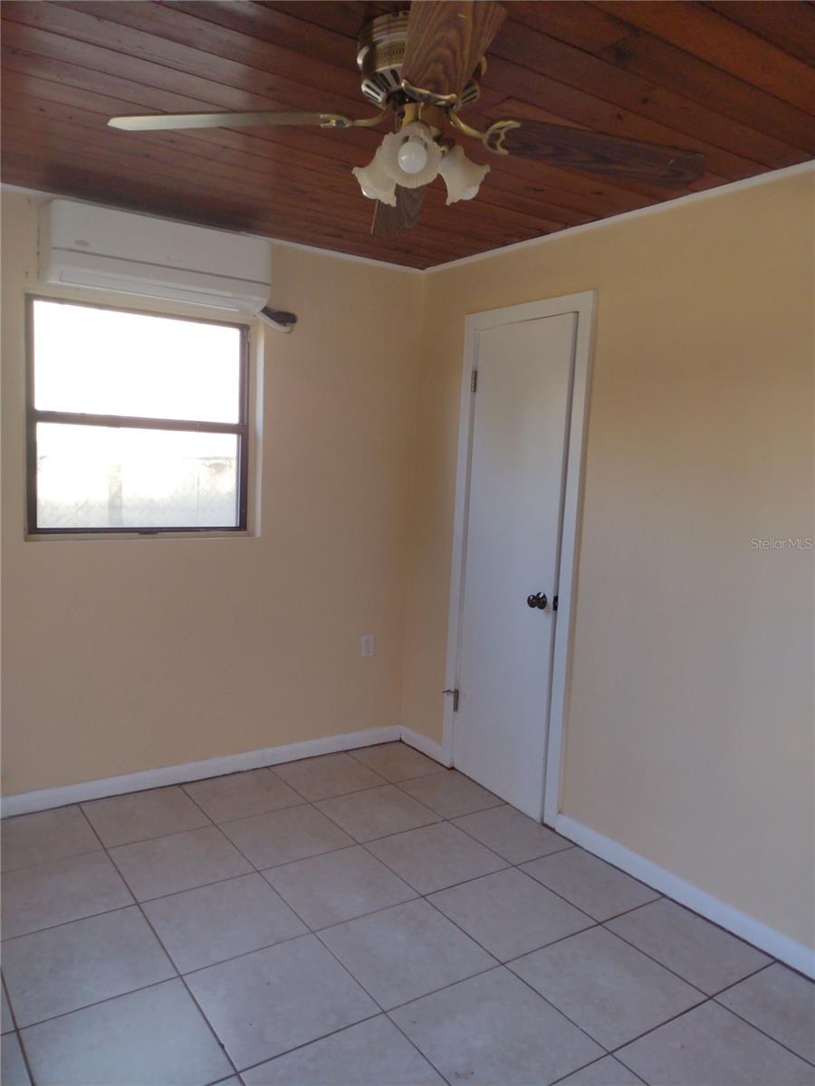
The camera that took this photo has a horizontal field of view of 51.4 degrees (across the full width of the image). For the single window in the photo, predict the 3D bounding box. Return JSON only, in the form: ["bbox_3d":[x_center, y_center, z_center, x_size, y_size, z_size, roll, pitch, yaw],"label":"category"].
[{"bbox_3d":[-1.079,-0.497,3.493,0.903,0.901,0.075,-2,9,-34],"label":"single window"}]

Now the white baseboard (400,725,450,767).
[{"bbox_3d":[0.082,0.995,4.160,0.015,0.083,0.384,-2,9,-34],"label":"white baseboard"}]

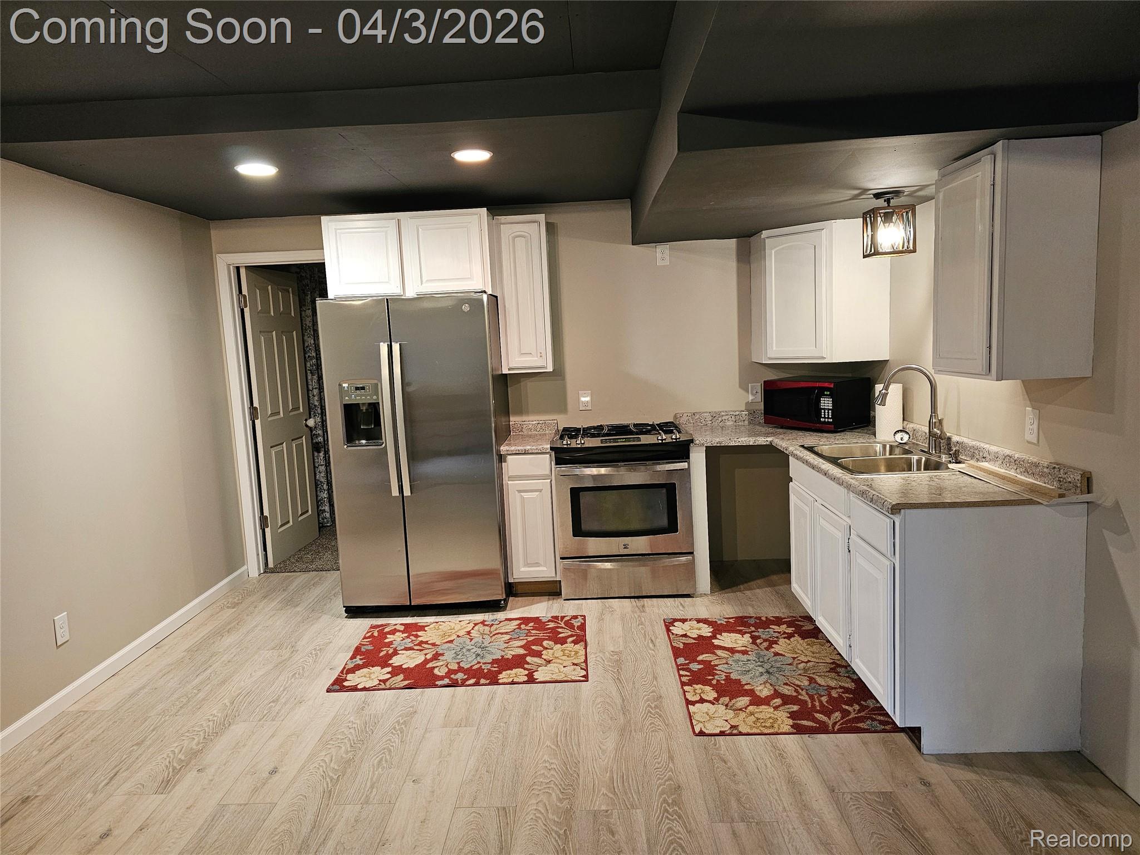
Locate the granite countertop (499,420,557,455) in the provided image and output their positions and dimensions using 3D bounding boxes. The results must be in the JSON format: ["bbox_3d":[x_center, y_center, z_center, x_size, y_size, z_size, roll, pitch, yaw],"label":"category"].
[{"bbox_3d":[-0.236,0.050,4.600,0.311,0.119,0.644,-3,7,2],"label":"granite countertop"}]

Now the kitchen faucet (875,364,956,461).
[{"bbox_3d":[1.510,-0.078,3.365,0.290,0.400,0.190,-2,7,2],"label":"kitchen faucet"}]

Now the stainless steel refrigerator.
[{"bbox_3d":[-0.849,0.134,4.495,0.910,1.775,0.800,-3,7,2],"label":"stainless steel refrigerator"}]

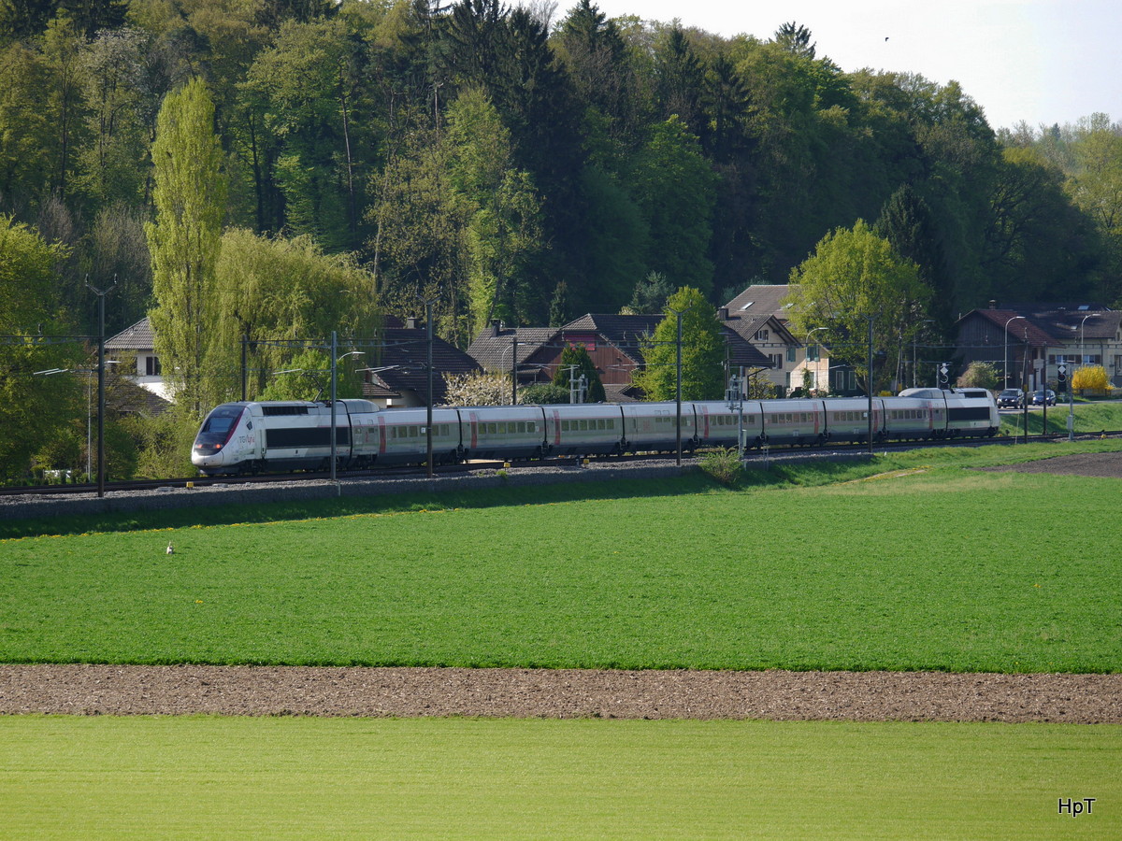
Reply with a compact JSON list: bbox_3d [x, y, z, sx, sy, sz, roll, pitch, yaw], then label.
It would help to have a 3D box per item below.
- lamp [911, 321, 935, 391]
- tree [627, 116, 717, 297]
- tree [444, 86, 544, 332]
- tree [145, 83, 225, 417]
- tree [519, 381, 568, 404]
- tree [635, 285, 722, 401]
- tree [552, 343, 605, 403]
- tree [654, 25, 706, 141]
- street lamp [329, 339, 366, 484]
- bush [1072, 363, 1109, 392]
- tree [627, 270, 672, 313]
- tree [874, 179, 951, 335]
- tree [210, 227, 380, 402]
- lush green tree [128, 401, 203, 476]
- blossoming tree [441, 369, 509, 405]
[{"bbox_3d":[31.274,-4.623,602.000,1.850,8.000,0.350,0,1,16],"label":"lamp"},{"bbox_3d":[10.603,-17.001,670.000,8.590,24.248,8.700,0,1,0],"label":"tree"},{"bbox_3d":[-5.280,-13.995,553.000,8.000,24.500,7.500,0,1,0],"label":"tree"},{"bbox_3d":[-23.801,-9.509,445.000,5.111,24.425,5.200,0,1,0],"label":"tree"},{"bbox_3d":[-1.211,-0.033,490.000,3.700,5.000,3.600,0,1,0],"label":"tree"},{"bbox_3d":[8.988,-4.512,532.000,6.900,11.400,6.700,0,1,0],"label":"tree"},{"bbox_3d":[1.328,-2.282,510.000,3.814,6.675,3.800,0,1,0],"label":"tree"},{"bbox_3d":[10.981,-23.742,650.000,6.200,25.000,6.200,0,1,0],"label":"tree"},{"bbox_3d":[-12.115,-0.504,397.000,1.950,8.271,0.500,0,1,0],"label":"street lamp"},{"bbox_3d":[49.706,-3.992,657.000,3.510,2.808,2.800,0,1,0],"label":"bush"},{"bbox_3d":[7.067,-6.245,560.000,4.600,11.500,4.600,0,1,0],"label":"tree"},{"bbox_3d":[32.422,-12.066,650.000,7.813,19.879,7.600,0,1,0],"label":"tree"},{"bbox_3d":[-17.364,-4.760,457.000,11.108,15.685,11.000,0,1,0],"label":"tree"},{"bbox_3d":[-22.017,1.286,393.000,4.200,4.500,4.000,0,1,0],"label":"lush green tree"},{"bbox_3d":[-5.838,-0.484,483.000,4.900,6.000,4.800,0,1,0],"label":"blossoming tree"}]

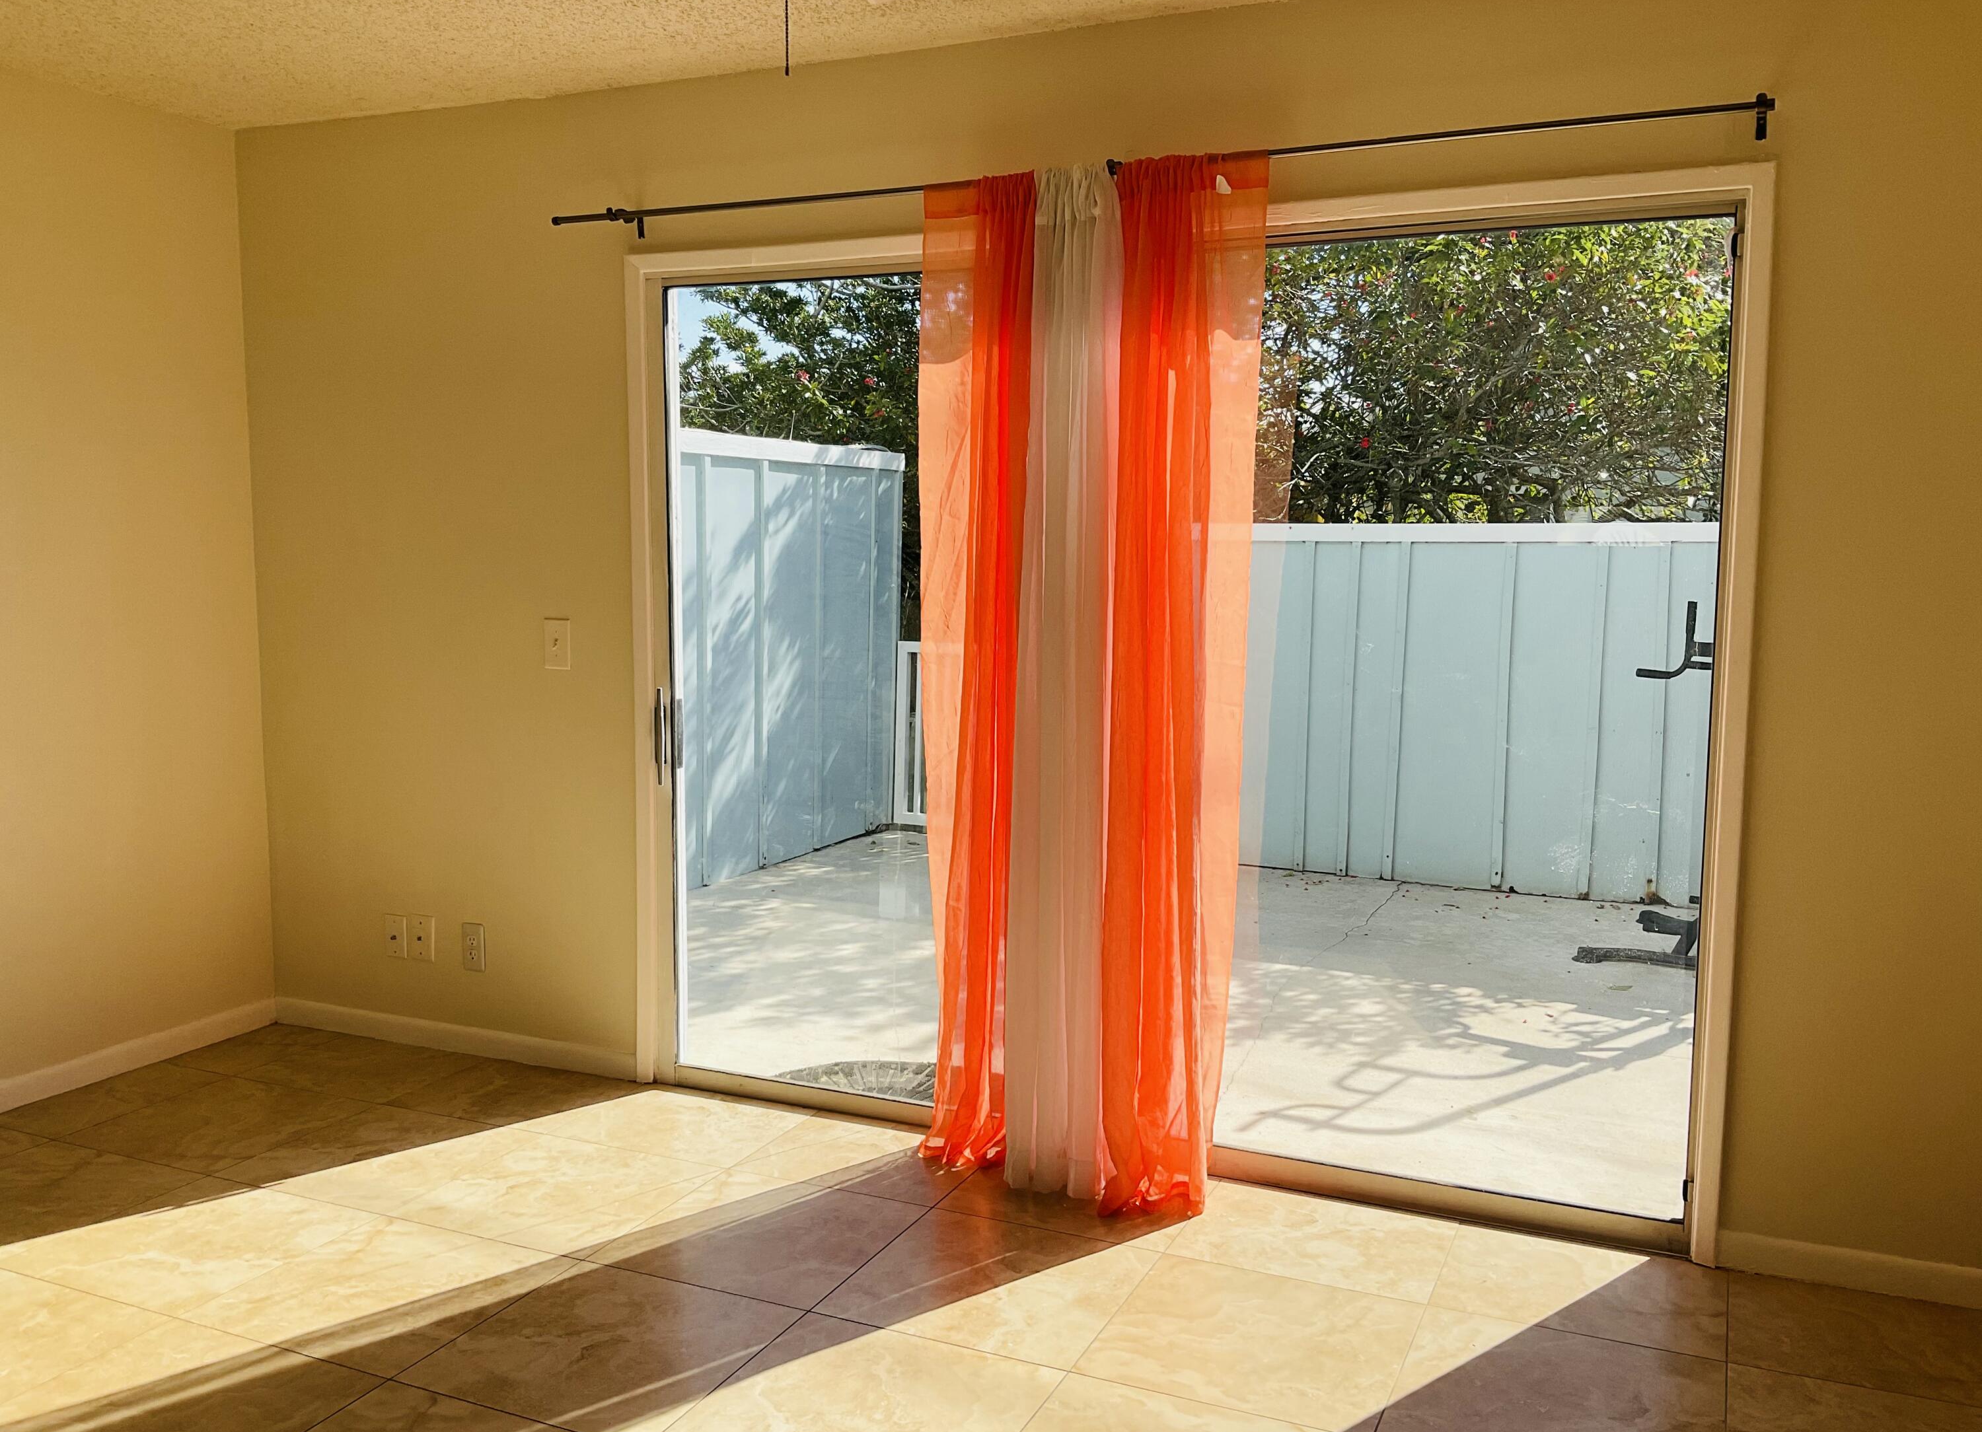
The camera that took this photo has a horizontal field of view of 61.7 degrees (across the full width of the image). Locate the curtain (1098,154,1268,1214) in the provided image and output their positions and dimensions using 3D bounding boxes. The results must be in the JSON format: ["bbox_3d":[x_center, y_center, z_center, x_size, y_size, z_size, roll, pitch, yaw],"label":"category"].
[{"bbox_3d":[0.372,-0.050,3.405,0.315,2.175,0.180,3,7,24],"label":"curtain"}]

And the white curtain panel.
[{"bbox_3d":[0.167,-0.064,3.509,0.235,2.167,0.160,3,7,24],"label":"white curtain panel"}]

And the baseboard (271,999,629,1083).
[{"bbox_3d":[-1.485,0.879,4.511,1.255,0.071,0.018,3,7,24],"label":"baseboard"}]

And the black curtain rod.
[{"bbox_3d":[0.171,-1.127,3.489,2.670,0.068,0.110,3,7,24],"label":"black curtain rod"}]

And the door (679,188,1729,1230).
[{"bbox_3d":[0.293,-0.012,3.691,2.440,2.027,0.095,3,7,24],"label":"door"}]

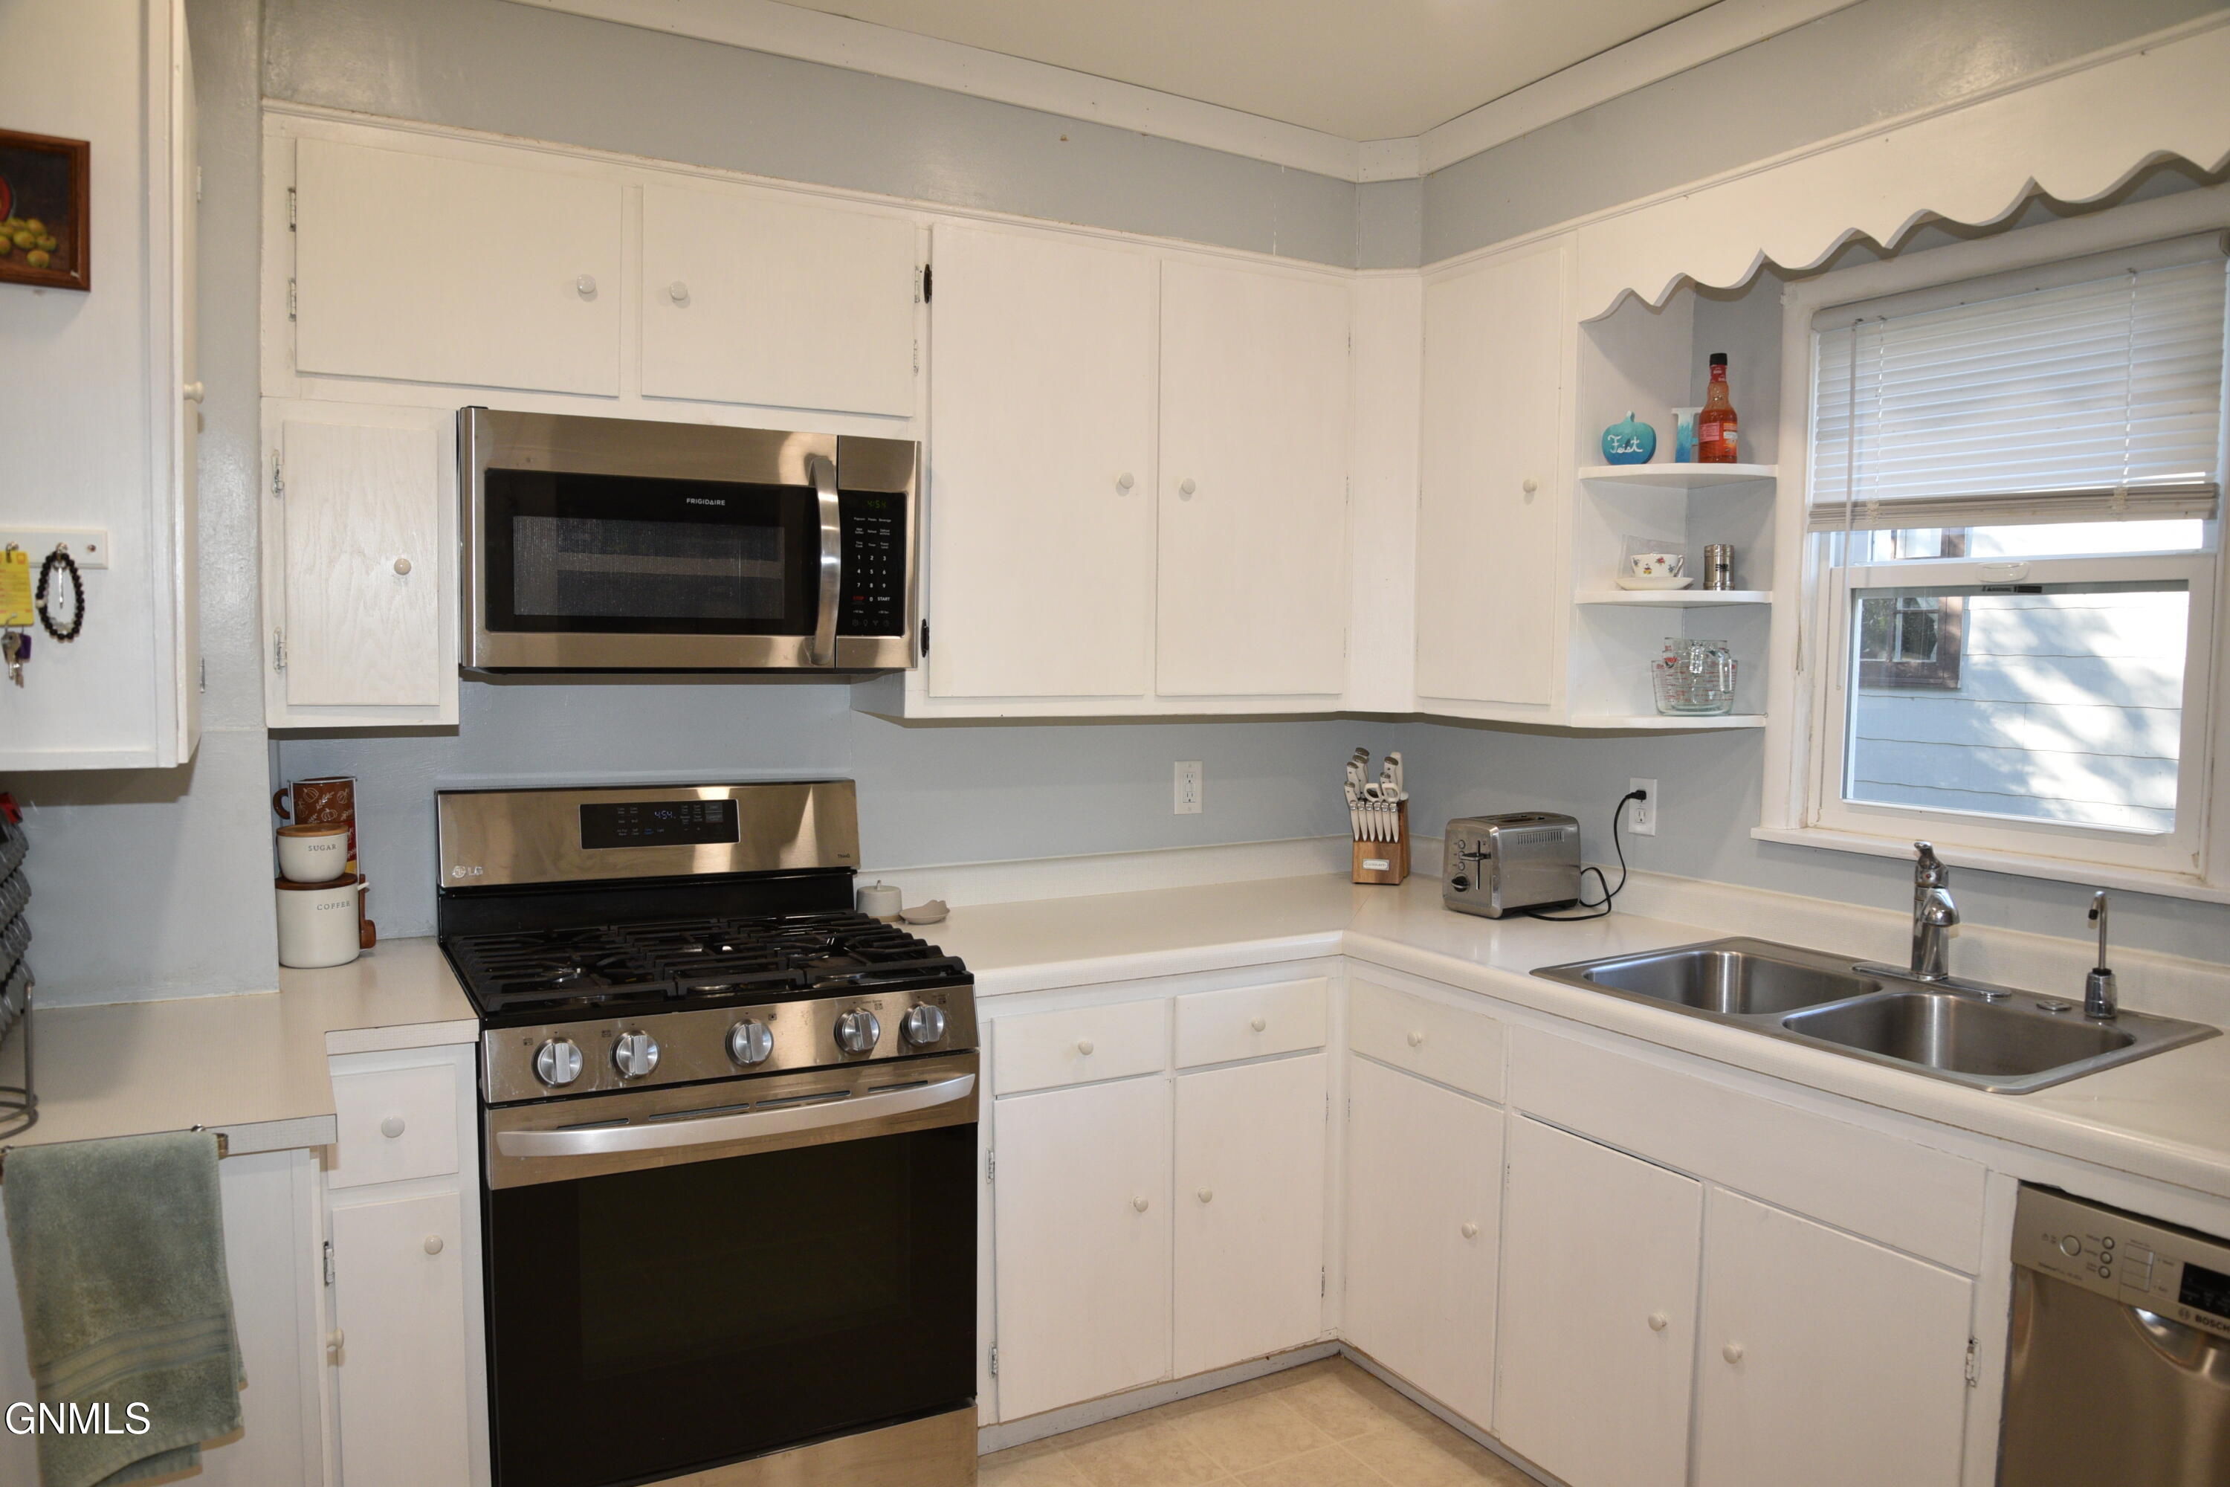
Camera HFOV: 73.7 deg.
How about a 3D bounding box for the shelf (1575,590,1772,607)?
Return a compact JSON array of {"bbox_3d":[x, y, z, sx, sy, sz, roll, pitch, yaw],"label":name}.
[{"bbox_3d":[1.021,-0.266,2.714,0.318,0.020,0.187,-1,4,-30],"label":"shelf"}]

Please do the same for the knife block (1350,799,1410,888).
[{"bbox_3d":[0.624,0.224,3.462,0.112,0.188,0.150,2,3,18],"label":"knife block"}]

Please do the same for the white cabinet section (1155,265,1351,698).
[{"bbox_3d":[0.224,-0.543,3.234,0.481,0.884,0.310,-1,4,-29],"label":"white cabinet section"}]

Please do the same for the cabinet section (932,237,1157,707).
[{"bbox_3d":[-0.208,-0.535,2.993,0.489,0.887,0.310,-1,4,-29],"label":"cabinet section"}]

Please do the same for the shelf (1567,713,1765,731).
[{"bbox_3d":[1.046,-0.041,2.796,0.312,0.021,0.206,-1,4,-29],"label":"shelf"}]

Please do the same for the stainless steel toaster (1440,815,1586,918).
[{"bbox_3d":[0.819,0.247,3.059,0.242,0.190,0.164,-1,4,-30],"label":"stainless steel toaster"}]

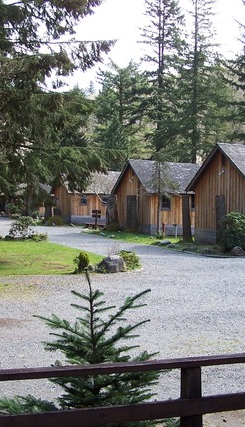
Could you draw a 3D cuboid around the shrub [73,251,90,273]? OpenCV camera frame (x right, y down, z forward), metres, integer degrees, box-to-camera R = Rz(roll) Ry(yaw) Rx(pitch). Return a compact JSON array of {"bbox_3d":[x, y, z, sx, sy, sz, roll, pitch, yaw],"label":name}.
[{"bbox_3d":[-1.188,1.410,18.253,0.511,0.599,0.486,0,1,-4],"label":"shrub"}]

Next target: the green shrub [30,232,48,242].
[{"bbox_3d":[-4.617,1.321,34.827,0.987,0.435,0.839,0,1,-8],"label":"green shrub"}]

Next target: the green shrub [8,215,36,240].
[{"bbox_3d":[-5.452,0.763,34.064,1.527,1.199,1.300,1,1,0],"label":"green shrub"}]

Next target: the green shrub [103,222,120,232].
[{"bbox_3d":[-0.759,0.948,43.086,1.241,0.655,1.100,1,1,0],"label":"green shrub"}]

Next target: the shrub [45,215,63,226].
[{"bbox_3d":[-5.600,0.568,50.705,1.461,0.974,1.300,1,1,0],"label":"shrub"}]

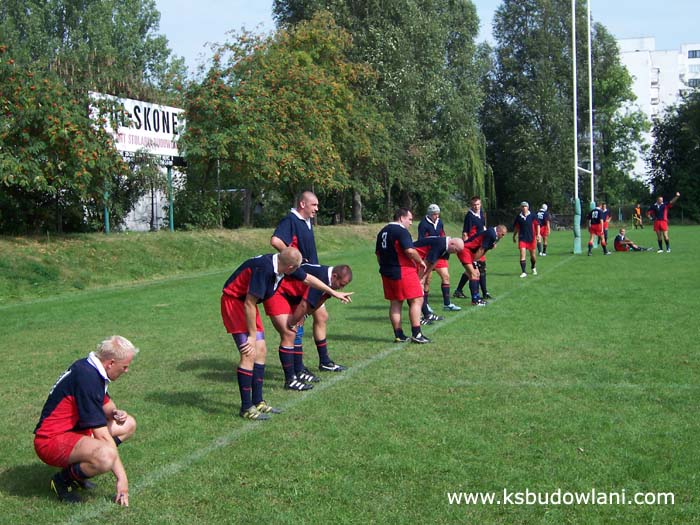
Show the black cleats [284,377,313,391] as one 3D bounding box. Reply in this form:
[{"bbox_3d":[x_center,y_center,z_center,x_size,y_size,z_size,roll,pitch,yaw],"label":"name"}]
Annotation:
[{"bbox_3d":[-0.495,1.172,9.620,0.285,0.120,0.105,0,3,26],"label":"black cleats"}]

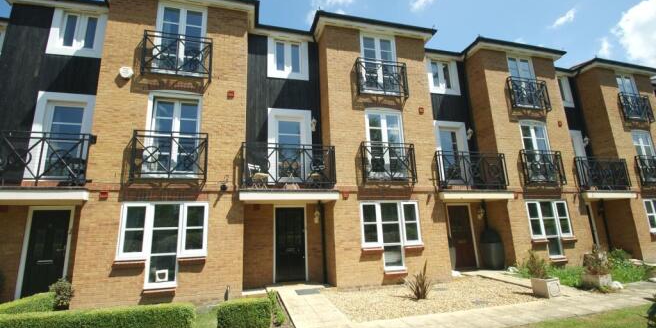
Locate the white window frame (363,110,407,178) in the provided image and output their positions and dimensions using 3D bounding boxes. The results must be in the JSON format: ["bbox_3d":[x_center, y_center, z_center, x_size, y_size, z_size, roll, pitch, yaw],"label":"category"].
[{"bbox_3d":[1.667,-0.576,7.911,1.196,2.131,0.140,1,-12,-14],"label":"white window frame"}]

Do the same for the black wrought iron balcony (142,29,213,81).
[{"bbox_3d":[-3.685,-2.649,6.768,1.533,1.143,0.180,1,-12,-14],"label":"black wrought iron balcony"}]

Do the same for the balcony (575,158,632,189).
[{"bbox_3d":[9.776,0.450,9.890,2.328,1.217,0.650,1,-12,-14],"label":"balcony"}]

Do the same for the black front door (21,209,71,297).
[{"bbox_3d":[-6.343,2.056,6.145,0.790,1.990,0.060,1,-12,-14],"label":"black front door"}]

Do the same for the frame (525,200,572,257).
[{"bbox_3d":[7.152,2.075,8.768,1.755,1.774,0.140,1,-12,-14],"label":"frame"}]

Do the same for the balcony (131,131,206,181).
[{"bbox_3d":[-3.606,-0.180,6.270,1.543,1.143,0.180,1,-12,-14],"label":"balcony"}]

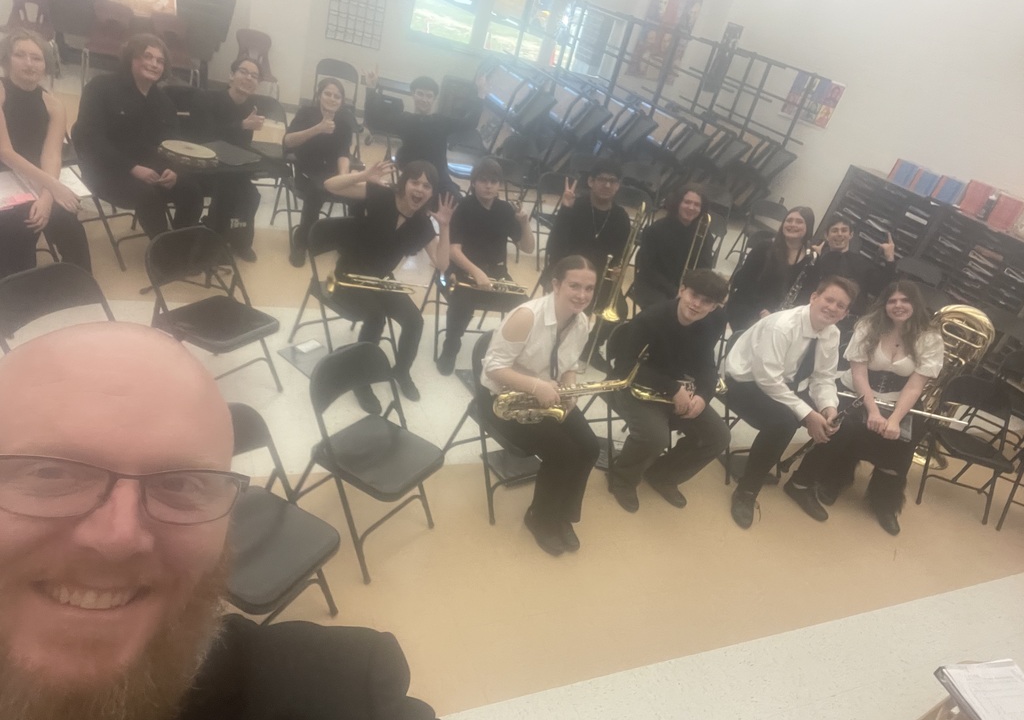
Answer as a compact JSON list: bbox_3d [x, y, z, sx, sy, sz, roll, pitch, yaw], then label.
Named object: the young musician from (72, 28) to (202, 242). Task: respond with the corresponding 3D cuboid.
[{"bbox_3d":[-2.098,-1.185,4.055,0.820,1.300,0.600,31,32,26],"label":"young musician"}]

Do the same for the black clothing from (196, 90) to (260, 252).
[{"bbox_3d":[-1.913,-1.320,4.621,0.480,0.960,0.620,-14,41,-44],"label":"black clothing"}]

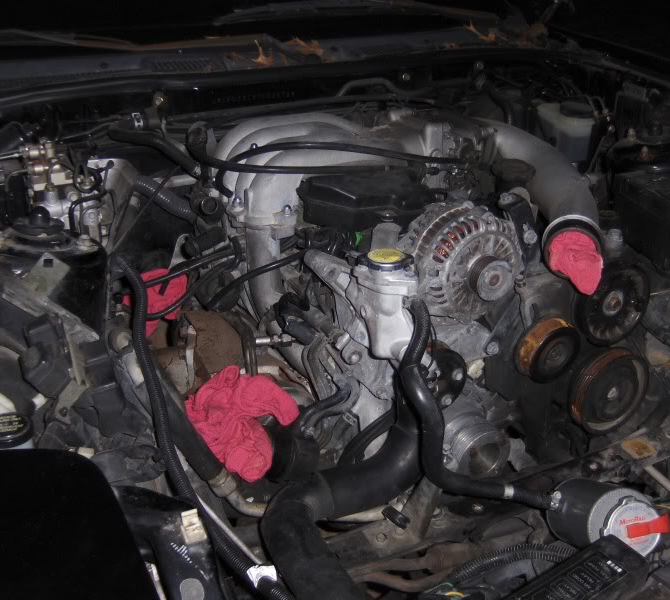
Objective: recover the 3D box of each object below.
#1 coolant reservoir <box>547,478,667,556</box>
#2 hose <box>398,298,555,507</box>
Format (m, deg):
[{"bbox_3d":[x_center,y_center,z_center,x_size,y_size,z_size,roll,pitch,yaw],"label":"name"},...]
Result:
[{"bbox_3d":[0.298,0.243,0.880,0.083,0.083,0.117,20,-10,-11],"label":"coolant reservoir"},{"bbox_3d":[0.157,0.118,0.935,0.140,0.190,0.170,-11,28,-21],"label":"hose"}]

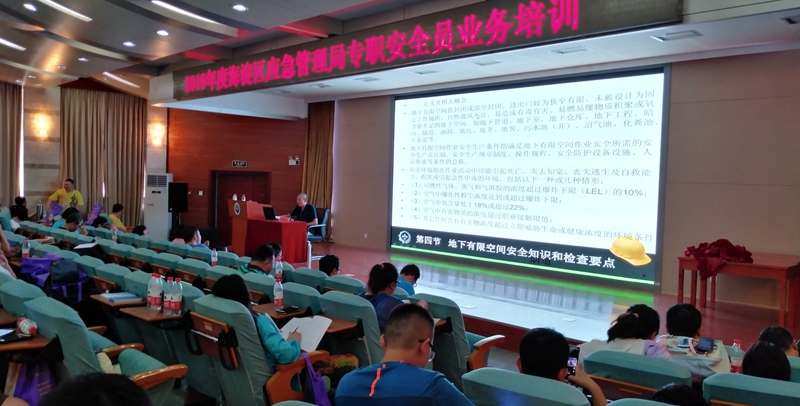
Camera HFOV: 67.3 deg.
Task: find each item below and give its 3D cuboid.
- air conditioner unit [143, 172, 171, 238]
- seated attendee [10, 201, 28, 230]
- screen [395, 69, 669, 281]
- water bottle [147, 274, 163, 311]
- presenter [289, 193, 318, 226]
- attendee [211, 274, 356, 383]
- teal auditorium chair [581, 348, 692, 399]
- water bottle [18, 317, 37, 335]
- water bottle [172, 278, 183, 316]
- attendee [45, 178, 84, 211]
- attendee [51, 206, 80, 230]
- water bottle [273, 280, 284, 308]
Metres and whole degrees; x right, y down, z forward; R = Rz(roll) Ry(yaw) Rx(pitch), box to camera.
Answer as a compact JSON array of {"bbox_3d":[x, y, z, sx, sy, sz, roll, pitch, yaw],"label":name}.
[{"bbox_3d":[-5.551,0.232,13.760,0.490,1.820,0.320,2,2,-2],"label":"air conditioner unit"},{"bbox_3d":[-5.474,0.658,8.600,0.500,1.220,0.750,4,3,45],"label":"seated attendee"},{"bbox_3d":[1.959,-0.544,11.569,6.050,3.460,0.100,4,3,44],"label":"screen"},{"bbox_3d":[-1.587,0.578,3.900,0.067,0.234,0.067,-1,4,-45],"label":"water bottle"},{"bbox_3d":[-1.910,0.468,11.650,0.800,1.300,0.580,0,3,-38],"label":"presenter"},{"bbox_3d":[-0.725,0.992,3.908,0.820,1.130,0.520,-1,3,-42],"label":"attendee"},{"bbox_3d":[1.263,1.265,3.125,0.560,1.000,0.620,3,3,35],"label":"teal auditorium chair"},{"bbox_3d":[-1.766,0.583,2.840,0.232,0.066,0.066,4,3,45],"label":"water bottle"},{"bbox_3d":[-1.391,0.584,3.756,0.066,0.232,0.066,2,2,0],"label":"water bottle"},{"bbox_3d":[-5.672,0.445,10.236,0.580,1.700,0.420,1,2,-2],"label":"attendee"},{"bbox_3d":[-4.769,0.699,8.644,0.780,1.270,0.500,-1,3,-42],"label":"attendee"},{"bbox_3d":[-0.929,0.696,4.586,0.066,0.232,0.066,2,2,0],"label":"water bottle"}]

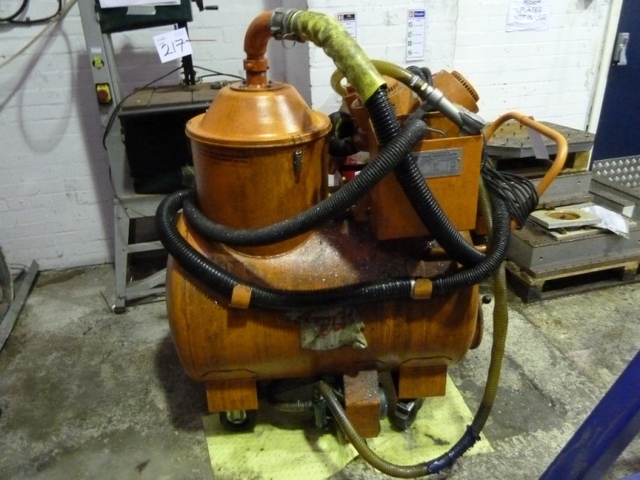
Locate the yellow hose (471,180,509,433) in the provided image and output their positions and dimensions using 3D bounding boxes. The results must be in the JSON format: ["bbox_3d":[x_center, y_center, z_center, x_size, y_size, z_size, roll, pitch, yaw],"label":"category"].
[{"bbox_3d":[0.480,0.197,1.398,0.122,0.683,0.356,-3,22,-3],"label":"yellow hose"}]

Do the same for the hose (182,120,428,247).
[{"bbox_3d":[-0.082,-0.187,1.291,0.706,0.323,0.360,-3,22,-3],"label":"hose"}]

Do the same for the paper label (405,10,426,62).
[{"bbox_3d":[0.580,-1.228,2.773,0.105,0.280,0.004,-6,22,-11],"label":"paper label"}]

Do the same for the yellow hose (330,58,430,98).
[{"bbox_3d":[0.165,-0.460,1.339,0.255,0.122,0.276,-3,22,-3],"label":"yellow hose"}]

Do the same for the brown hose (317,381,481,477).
[{"bbox_3d":[0.236,0.573,1.457,0.473,0.168,0.275,-3,22,-3],"label":"brown hose"}]

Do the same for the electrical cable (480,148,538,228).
[{"bbox_3d":[0.602,-0.164,1.467,0.190,0.250,0.180,-3,22,-3],"label":"electrical cable"}]

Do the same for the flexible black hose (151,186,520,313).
[{"bbox_3d":[0.066,-0.008,1.433,1.118,0.284,0.409,-3,22,-3],"label":"flexible black hose"}]

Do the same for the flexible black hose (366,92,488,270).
[{"bbox_3d":[0.304,-0.151,1.257,0.401,0.554,0.142,-3,22,-3],"label":"flexible black hose"}]

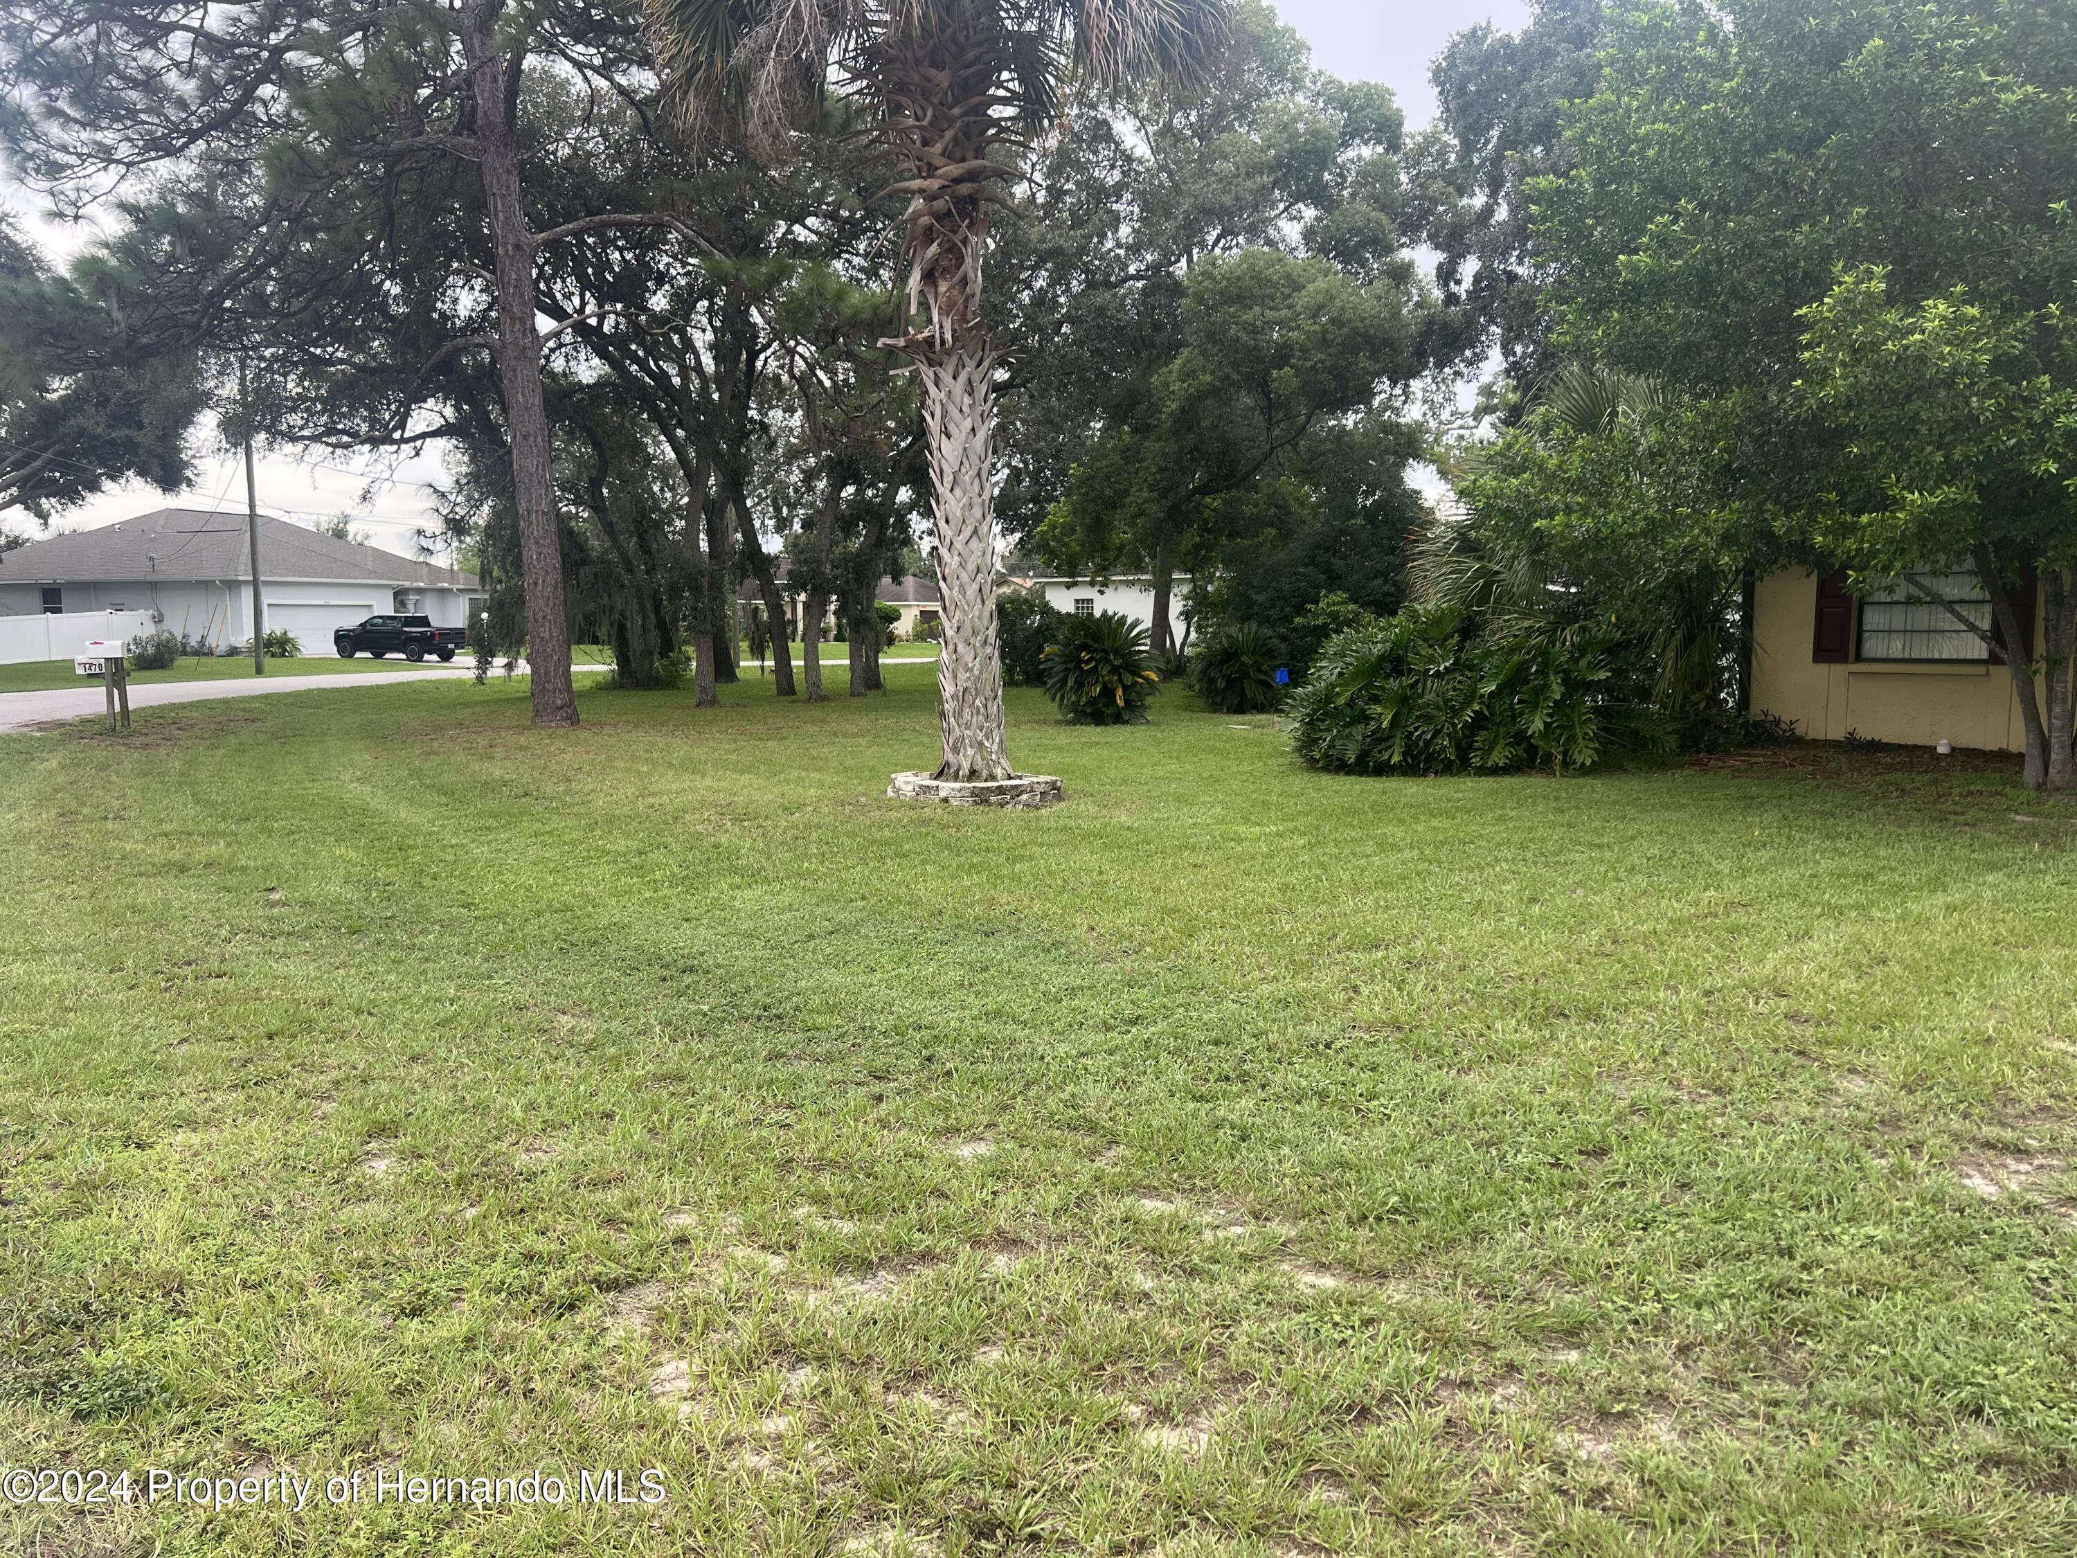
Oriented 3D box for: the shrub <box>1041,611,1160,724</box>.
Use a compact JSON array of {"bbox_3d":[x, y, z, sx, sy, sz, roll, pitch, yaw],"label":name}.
[{"bbox_3d":[0.973,-1.740,24.218,1.864,1.725,1.850,0,6,2],"label":"shrub"}]

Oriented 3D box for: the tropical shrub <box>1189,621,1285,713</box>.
[{"bbox_3d":[3.489,-1.973,27.304,1.647,1.585,1.650,1,6,7],"label":"tropical shrub"}]

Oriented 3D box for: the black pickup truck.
[{"bbox_3d":[-26.300,-5.800,64.000,5.500,1.900,1.970,2,6,21],"label":"black pickup truck"}]

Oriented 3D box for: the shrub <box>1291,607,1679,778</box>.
[{"bbox_3d":[4.656,-1.017,16.860,4.000,1.726,2.500,0,6,0],"label":"shrub"}]

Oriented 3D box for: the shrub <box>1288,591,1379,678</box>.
[{"bbox_3d":[3.890,-1.490,20.452,1.170,1.964,1.200,1,6,11],"label":"shrub"}]

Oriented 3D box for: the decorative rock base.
[{"bbox_3d":[-0.542,0.067,13.607,1.500,0.205,1.500,0,6,-2],"label":"decorative rock base"}]

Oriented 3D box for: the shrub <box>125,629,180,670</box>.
[{"bbox_3d":[-30.649,-4.489,53.899,1.700,1.389,1.600,-3,6,-29],"label":"shrub"}]

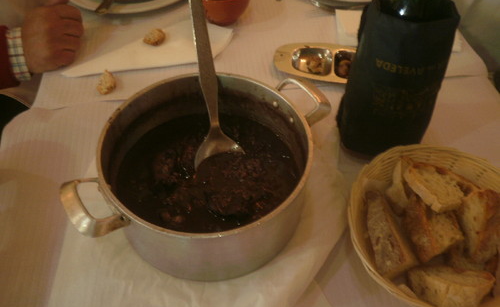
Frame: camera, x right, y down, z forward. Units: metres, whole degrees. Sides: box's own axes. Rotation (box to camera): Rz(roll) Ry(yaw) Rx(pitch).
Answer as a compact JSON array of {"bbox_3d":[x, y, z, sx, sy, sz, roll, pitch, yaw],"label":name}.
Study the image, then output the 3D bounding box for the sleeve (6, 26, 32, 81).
[{"bbox_3d":[-0.322,-0.140,0.628,0.035,0.065,0.070,-14,52,-13],"label":"sleeve"}]

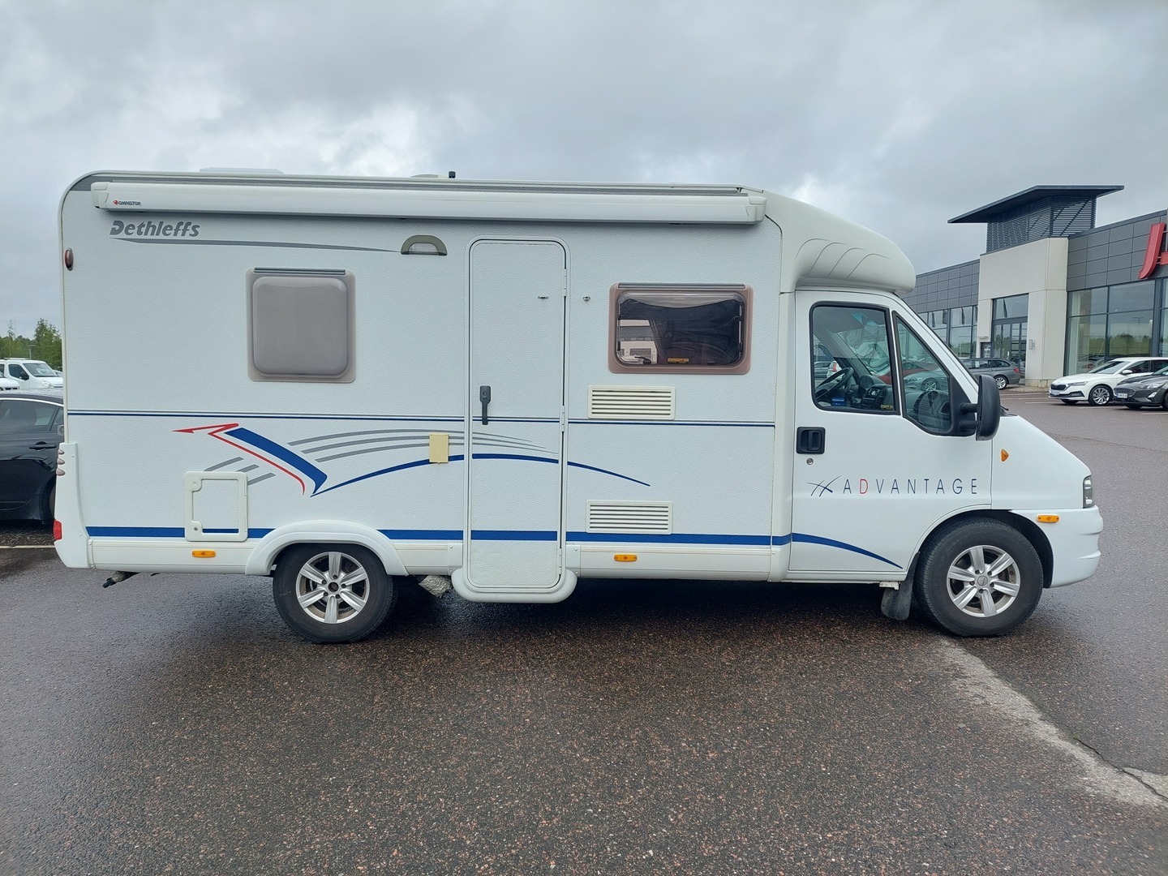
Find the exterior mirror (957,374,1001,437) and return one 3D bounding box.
[{"bbox_3d":[2.161,-0.170,4.618,0.160,0.350,0.300,2,6,9],"label":"exterior mirror"}]

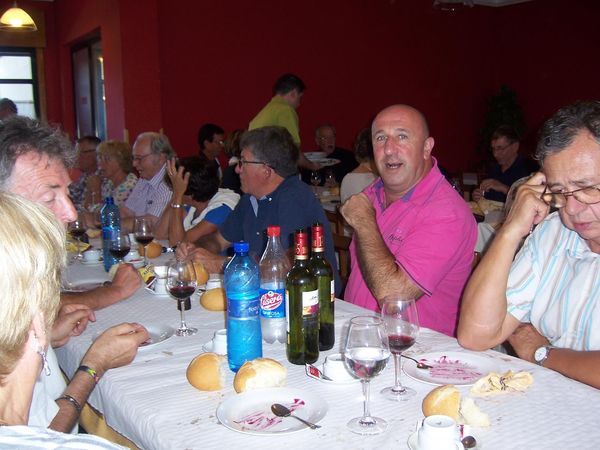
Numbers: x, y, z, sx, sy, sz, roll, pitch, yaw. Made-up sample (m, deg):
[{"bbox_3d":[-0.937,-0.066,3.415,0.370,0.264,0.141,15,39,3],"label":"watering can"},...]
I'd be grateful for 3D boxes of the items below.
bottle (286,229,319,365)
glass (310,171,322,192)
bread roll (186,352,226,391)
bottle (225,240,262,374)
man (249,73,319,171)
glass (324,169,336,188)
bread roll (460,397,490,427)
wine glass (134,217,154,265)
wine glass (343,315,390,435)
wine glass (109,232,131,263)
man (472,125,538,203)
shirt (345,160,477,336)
[{"bbox_3d":[0.006,0.159,1.397,0.075,0.294,0.075,-1,8,0],"label":"bottle"},{"bbox_3d":[0.137,-0.340,5.200,0.083,0.198,0.083,-1,8,0],"label":"glass"},{"bbox_3d":[-0.206,0.312,1.361,0.080,0.068,0.080,1,8,11],"label":"bread roll"},{"bbox_3d":[-0.129,0.185,1.442,0.084,0.295,0.084,-3,9,-17],"label":"bottle"},{"bbox_3d":[-0.120,-0.215,4.405,0.580,1.660,0.520,-5,9,-25],"label":"man"},{"bbox_3d":[0.239,-0.319,4.850,0.077,0.190,0.077,-1,8,0],"label":"glass"},{"bbox_3d":[0.309,0.329,1.100,0.055,0.038,0.055,-1,8,0],"label":"bread roll"},{"bbox_3d":[-0.597,0.070,2.408,0.075,0.186,0.075,-1,8,0],"label":"wine glass"},{"bbox_3d":[0.123,0.273,1.145,0.087,0.201,0.087,-1,8,0],"label":"wine glass"},{"bbox_3d":[-0.671,0.112,2.340,0.083,0.196,0.083,-1,8,0],"label":"wine glass"},{"bbox_3d":[1.260,-0.003,4.109,0.750,1.300,0.550,-7,10,-36],"label":"man"},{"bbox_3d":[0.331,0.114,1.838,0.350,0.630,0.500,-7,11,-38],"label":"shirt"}]

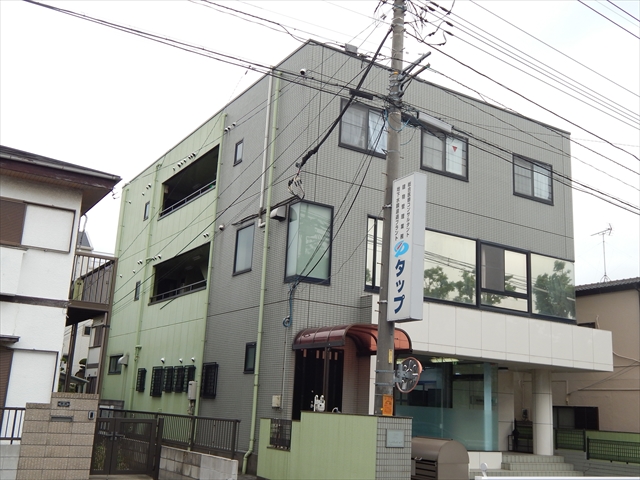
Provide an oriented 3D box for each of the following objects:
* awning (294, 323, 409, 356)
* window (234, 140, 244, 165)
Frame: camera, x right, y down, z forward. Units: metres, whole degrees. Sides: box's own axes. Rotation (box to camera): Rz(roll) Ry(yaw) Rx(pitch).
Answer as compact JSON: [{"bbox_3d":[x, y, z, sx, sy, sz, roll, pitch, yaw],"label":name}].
[{"bbox_3d":[0.733,2.253,15.942,1.820,0.560,2.130,11,-16,-30],"label":"awning"},{"bbox_3d":[-2.356,-2.573,20.695,0.120,0.702,0.520,11,-16,-30],"label":"window"}]

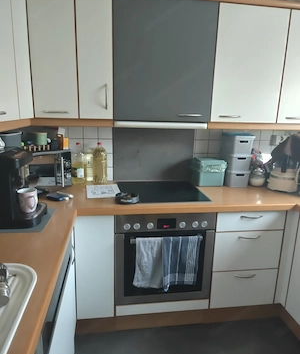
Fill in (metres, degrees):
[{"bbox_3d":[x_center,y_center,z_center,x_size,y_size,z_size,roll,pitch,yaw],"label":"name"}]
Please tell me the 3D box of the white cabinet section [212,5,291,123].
[{"bbox_3d":[0.586,-0.702,1.774,0.443,0.663,0.345,0,12,-8],"label":"white cabinet section"}]

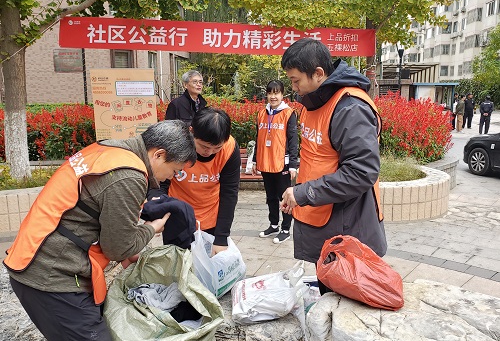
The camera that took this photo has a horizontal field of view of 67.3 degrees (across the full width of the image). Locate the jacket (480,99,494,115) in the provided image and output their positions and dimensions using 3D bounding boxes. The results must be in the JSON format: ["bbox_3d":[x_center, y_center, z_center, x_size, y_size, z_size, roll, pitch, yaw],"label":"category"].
[{"bbox_3d":[10.544,-2.797,16.671,0.620,0.700,0.320,6,12,29],"label":"jacket"}]

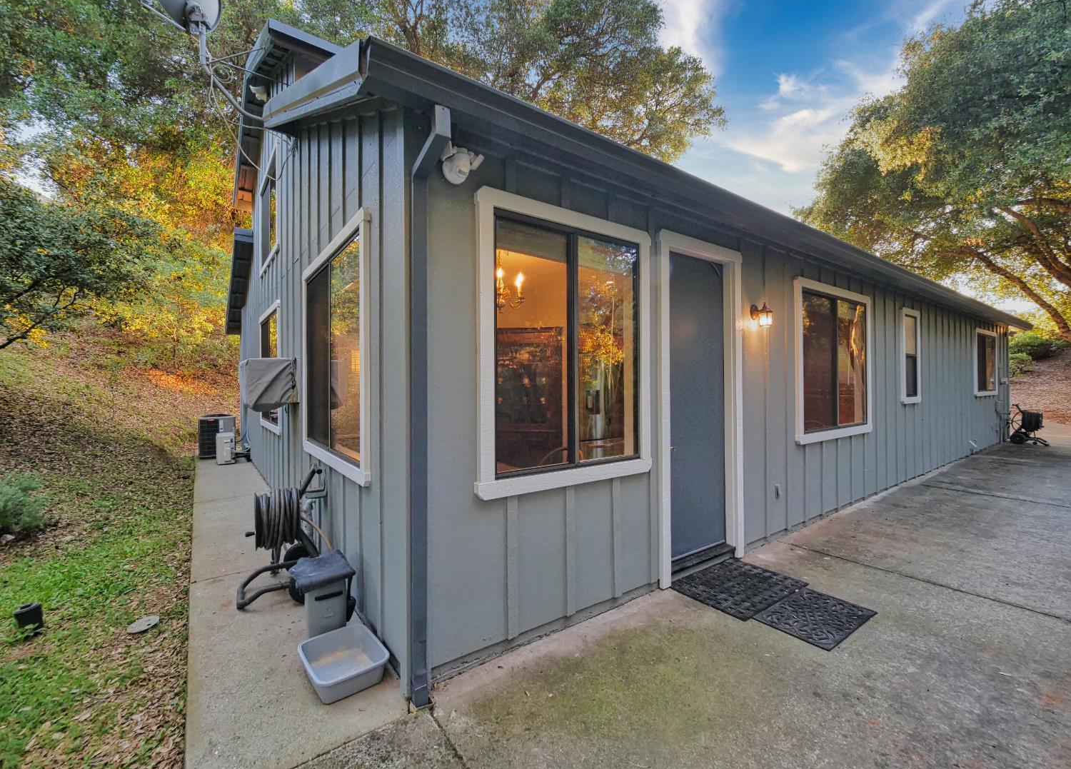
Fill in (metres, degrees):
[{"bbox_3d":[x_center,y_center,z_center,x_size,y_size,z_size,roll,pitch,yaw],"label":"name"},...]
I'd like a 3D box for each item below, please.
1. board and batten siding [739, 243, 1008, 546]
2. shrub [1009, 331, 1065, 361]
[{"bbox_3d":[6.330,0.009,6.829,11.431,2.663,0.090,0,0,-35],"label":"board and batten siding"},{"bbox_3d":[19.620,-1.527,17.000,1.800,1.150,2.600,0,0,-41],"label":"shrub"}]

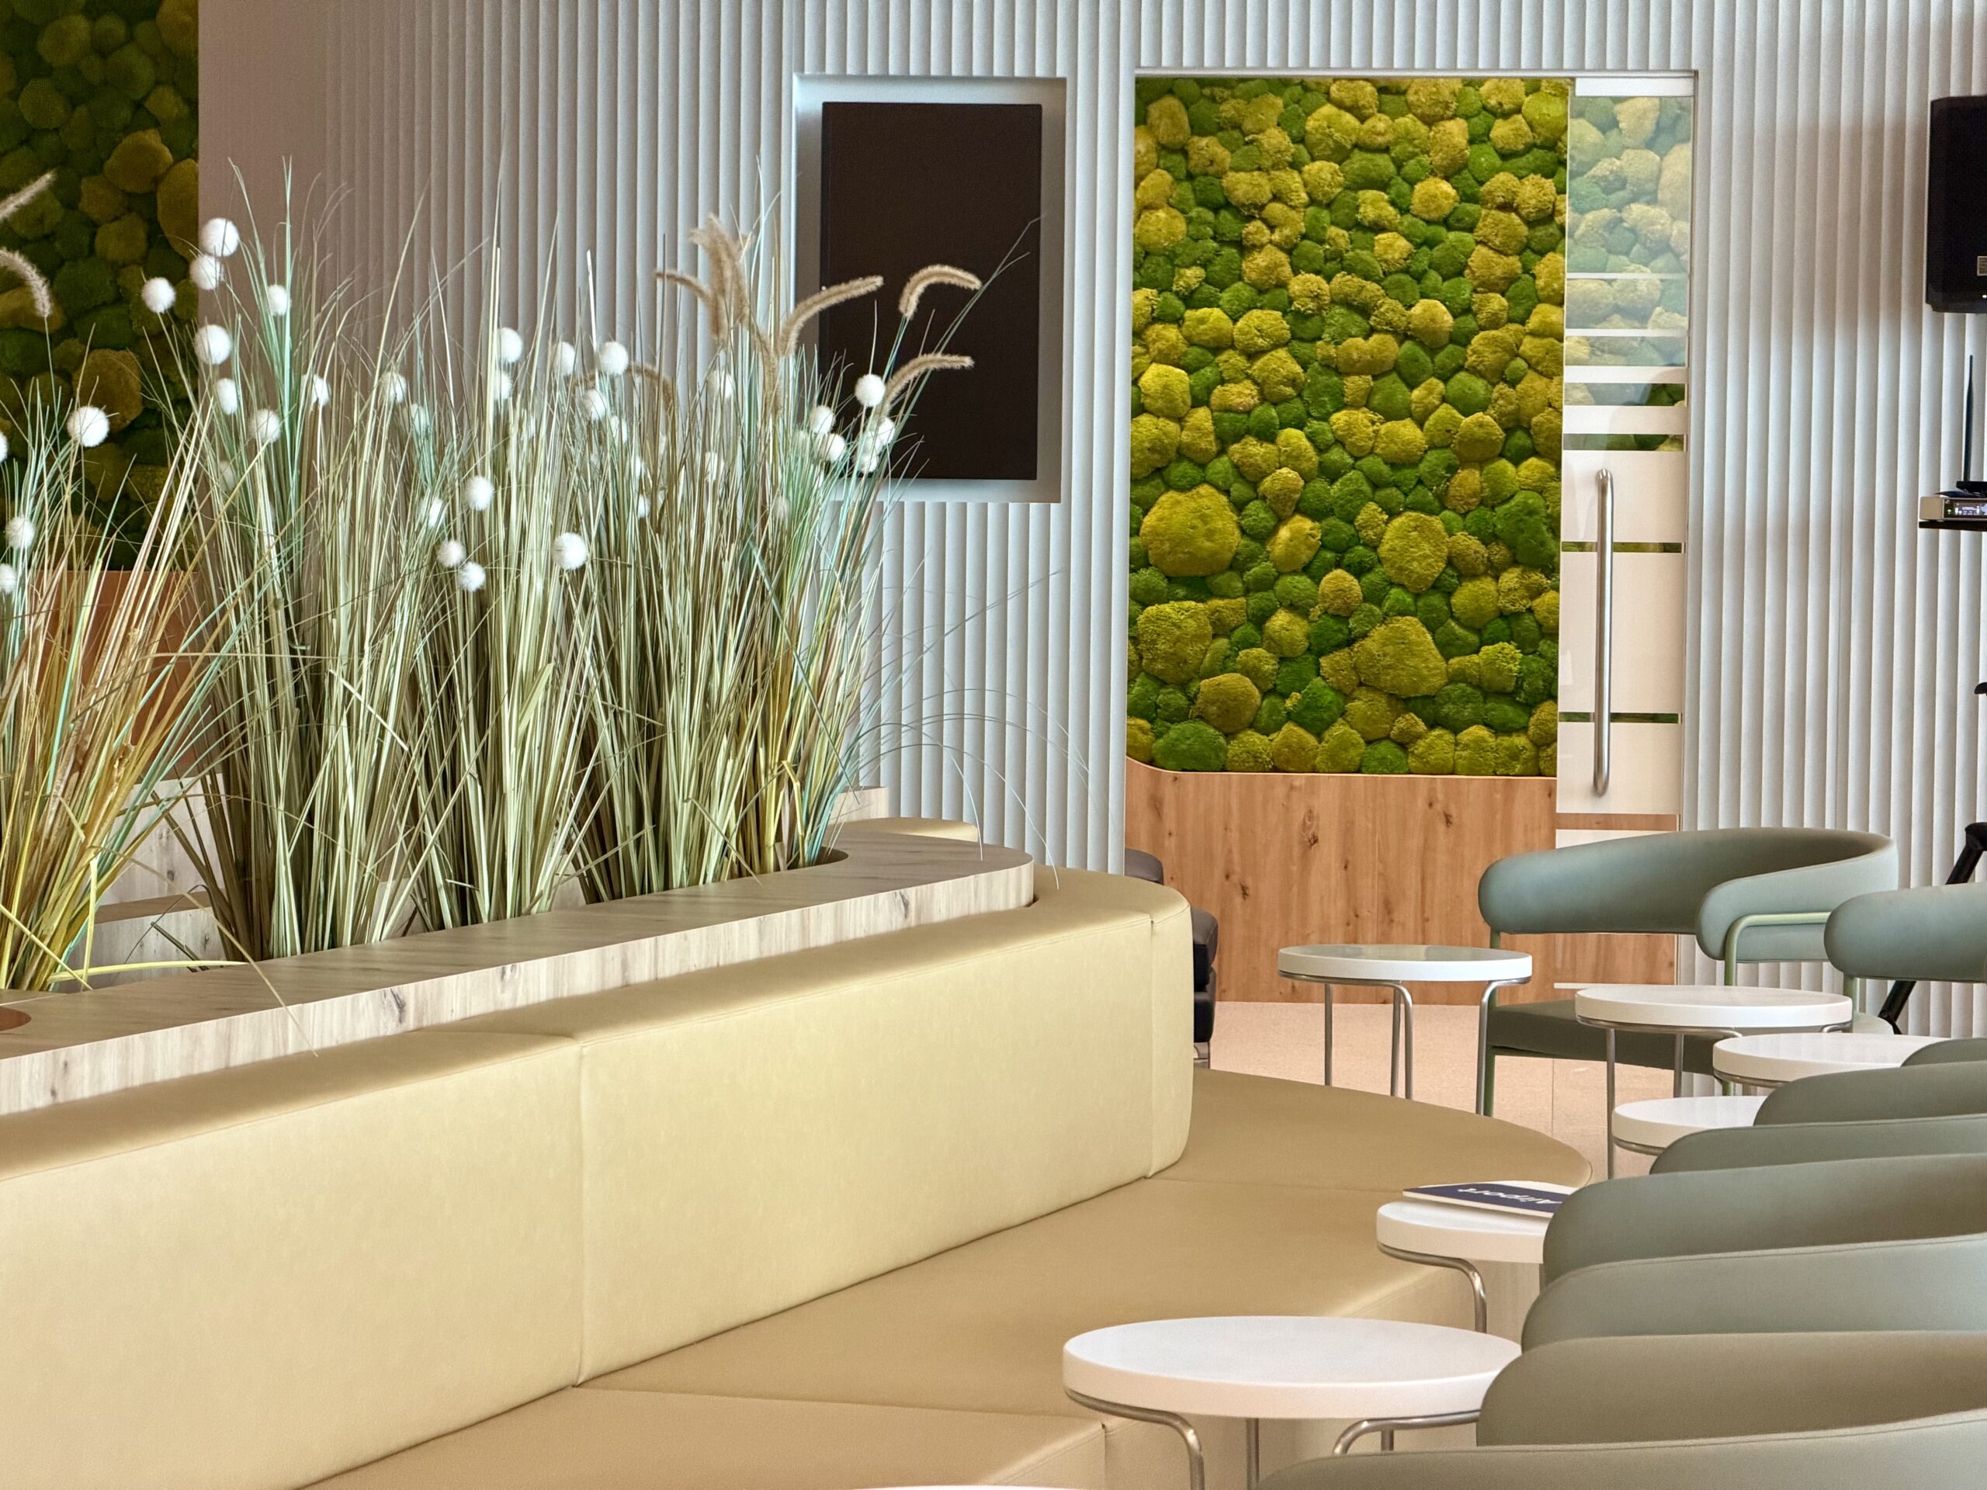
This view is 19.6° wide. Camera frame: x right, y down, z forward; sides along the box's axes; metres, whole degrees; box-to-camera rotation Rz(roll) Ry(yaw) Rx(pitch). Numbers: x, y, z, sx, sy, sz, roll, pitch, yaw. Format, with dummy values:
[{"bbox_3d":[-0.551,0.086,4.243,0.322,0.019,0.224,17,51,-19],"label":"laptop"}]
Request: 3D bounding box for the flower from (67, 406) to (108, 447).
[{"bbox_3d":[-0.946,-0.333,6.000,0.043,0.043,0.043,1,3,0],"label":"flower"}]

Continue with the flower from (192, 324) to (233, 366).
[{"bbox_3d":[-0.856,-0.439,6.300,0.043,0.043,0.043,1,3,0],"label":"flower"}]

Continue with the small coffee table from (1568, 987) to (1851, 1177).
[{"bbox_3d":[1.157,0.674,9.247,0.445,0.540,0.445,1,3,0],"label":"small coffee table"}]

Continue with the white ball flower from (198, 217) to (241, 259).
[{"bbox_3d":[-0.834,-0.547,6.200,0.043,0.043,0.043,1,3,0],"label":"white ball flower"}]

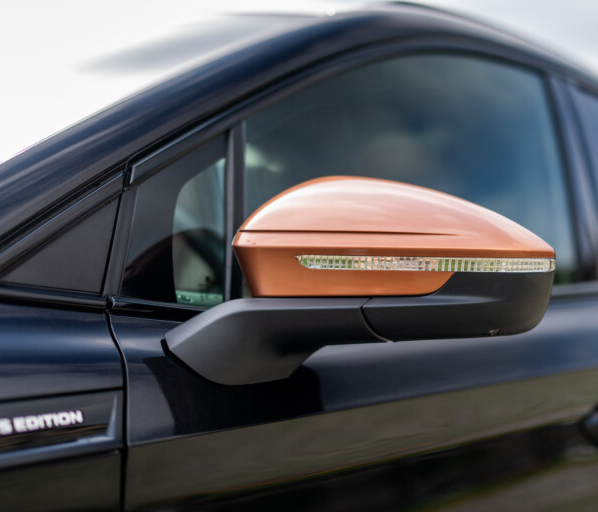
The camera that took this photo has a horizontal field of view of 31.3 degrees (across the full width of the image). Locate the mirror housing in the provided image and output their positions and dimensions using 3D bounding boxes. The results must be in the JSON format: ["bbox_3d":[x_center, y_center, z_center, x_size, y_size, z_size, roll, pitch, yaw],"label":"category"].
[{"bbox_3d":[0.052,0.024,0.925,0.260,0.182,0.210,0,-1,42],"label":"mirror housing"}]

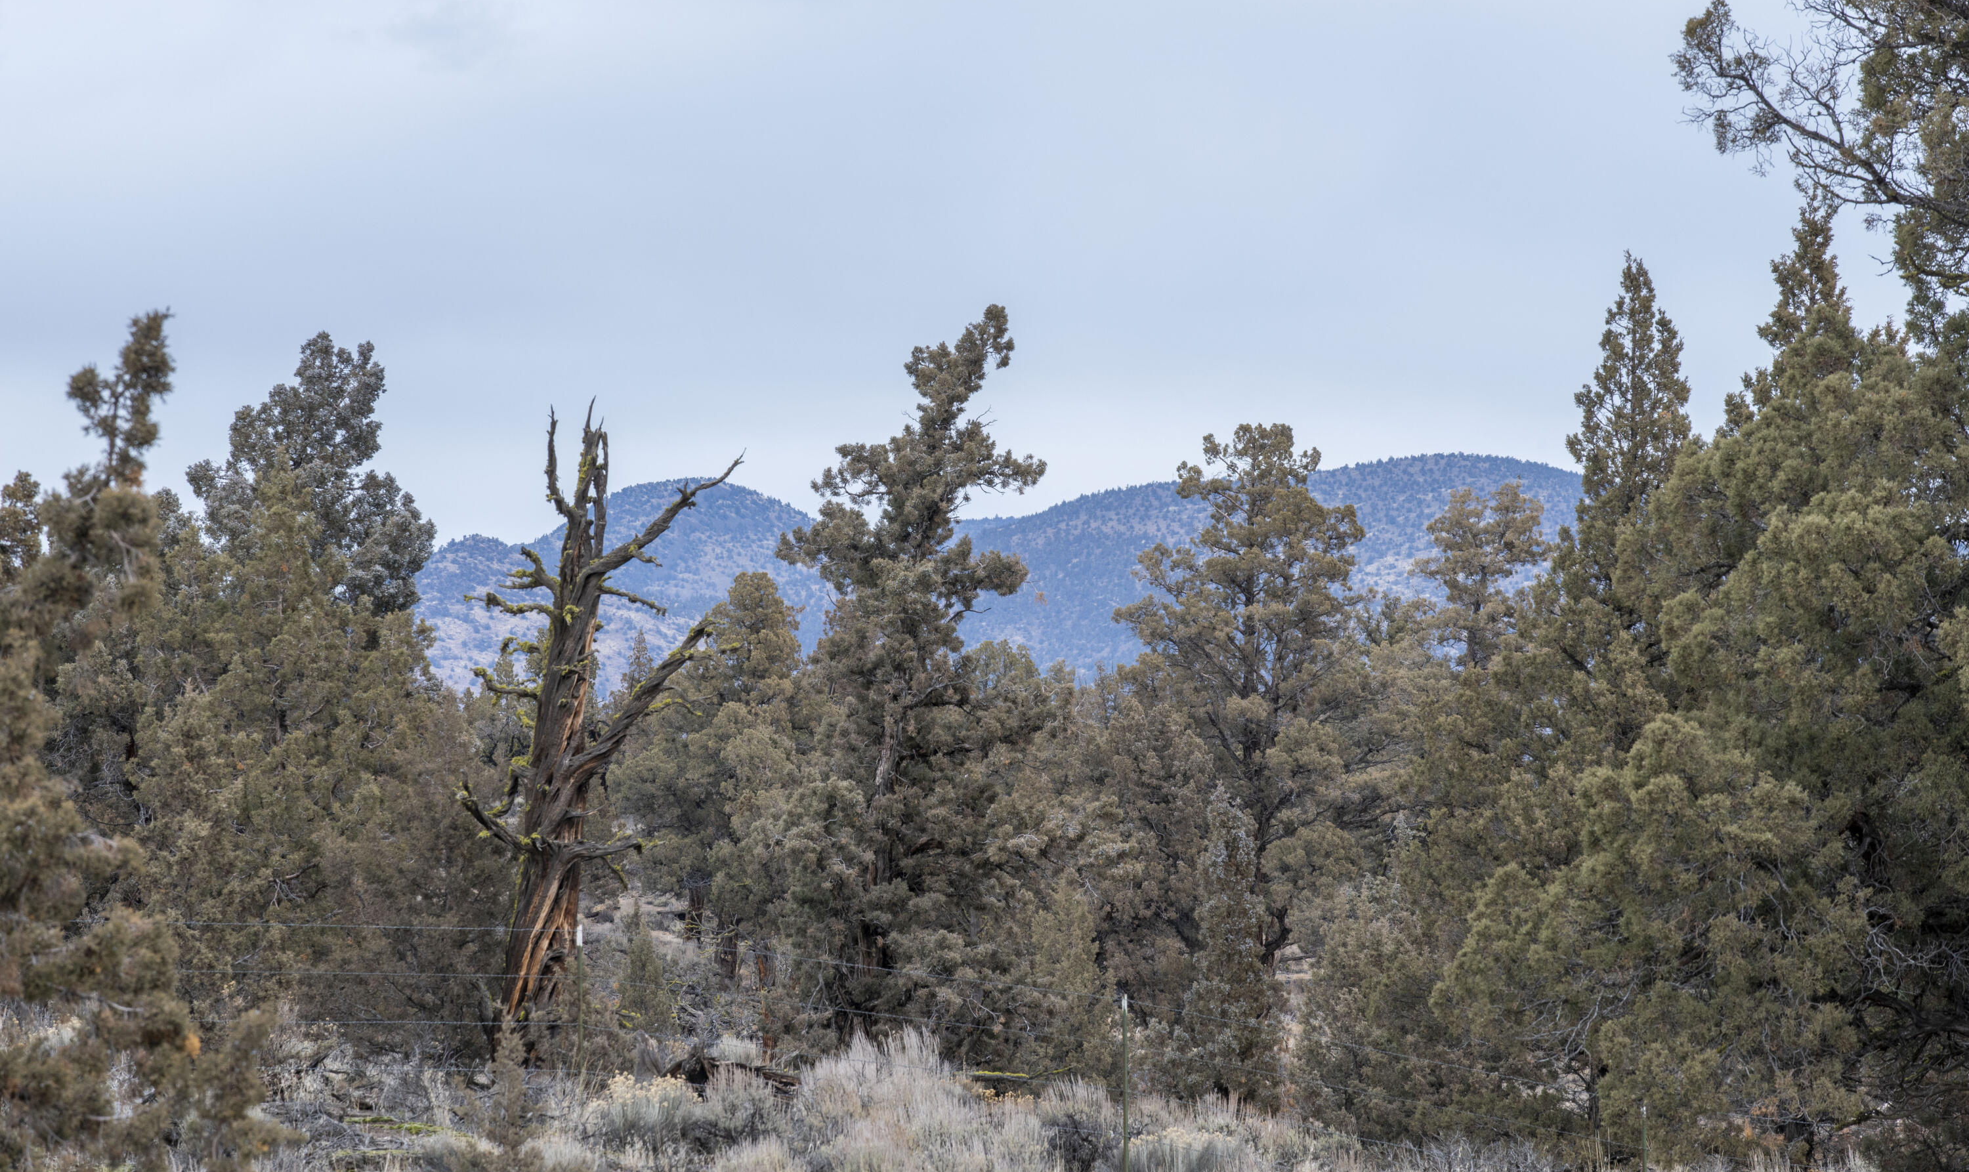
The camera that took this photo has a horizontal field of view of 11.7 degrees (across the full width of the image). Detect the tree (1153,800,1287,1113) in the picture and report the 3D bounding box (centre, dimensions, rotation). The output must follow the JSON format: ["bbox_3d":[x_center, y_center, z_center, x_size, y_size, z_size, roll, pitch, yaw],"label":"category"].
[{"bbox_3d":[1.838,2.889,76.000,1.080,2.500,1.050,0,-1,0],"label":"tree"}]

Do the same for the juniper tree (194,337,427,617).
[{"bbox_3d":[-6.733,0.671,96.000,3.100,6.500,3.000,0,-1,0],"label":"juniper tree"}]

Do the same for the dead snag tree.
[{"bbox_3d":[-2.806,1.052,70.000,2.050,4.750,1.700,0,-1,0],"label":"dead snag tree"}]

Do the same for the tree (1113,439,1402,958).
[{"bbox_3d":[3.052,1.230,107.000,3.200,6.150,3.100,0,-1,0],"label":"tree"}]

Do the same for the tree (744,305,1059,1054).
[{"bbox_3d":[-0.679,0.781,79.000,2.650,6.250,2.600,0,-1,0],"label":"tree"}]

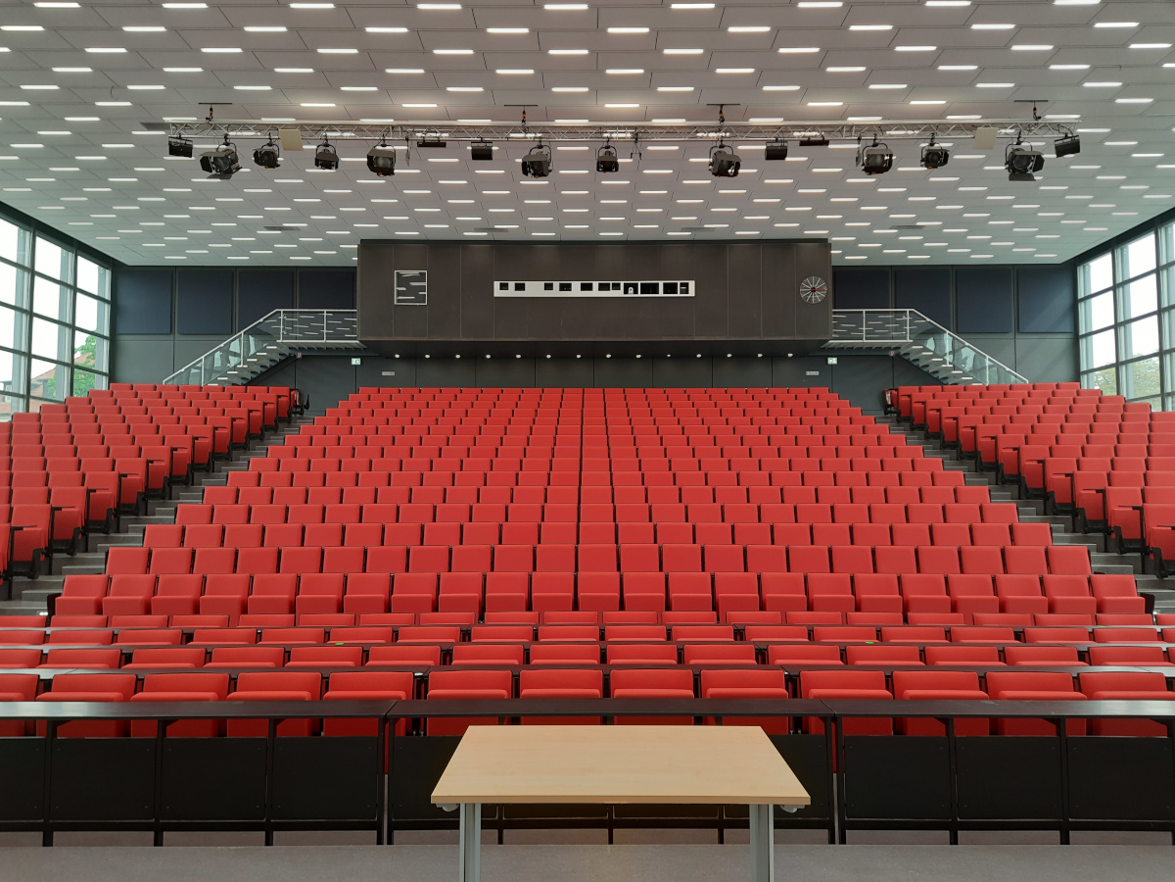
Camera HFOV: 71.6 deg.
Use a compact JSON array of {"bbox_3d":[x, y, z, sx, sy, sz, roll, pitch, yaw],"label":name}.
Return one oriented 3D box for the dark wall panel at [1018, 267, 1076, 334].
[{"bbox_3d":[13.838,-4.212,24.602,1.680,1.930,0.100,0,-4,0],"label":"dark wall panel"}]

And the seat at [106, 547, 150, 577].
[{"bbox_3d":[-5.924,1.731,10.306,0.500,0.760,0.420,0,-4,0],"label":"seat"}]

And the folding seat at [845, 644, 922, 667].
[{"bbox_3d":[2.204,1.875,5.971,0.525,0.700,0.330,0,-4,2],"label":"folding seat"}]

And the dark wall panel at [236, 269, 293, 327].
[{"bbox_3d":[-9.725,-4.179,24.693,1.680,1.930,0.100,0,-4,0],"label":"dark wall panel"}]

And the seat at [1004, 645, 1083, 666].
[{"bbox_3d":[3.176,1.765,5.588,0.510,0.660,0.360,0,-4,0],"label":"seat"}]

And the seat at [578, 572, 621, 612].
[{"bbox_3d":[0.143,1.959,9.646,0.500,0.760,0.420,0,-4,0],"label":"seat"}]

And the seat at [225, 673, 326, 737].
[{"bbox_3d":[-1.949,1.812,5.051,0.525,0.700,0.330,0,-4,-3],"label":"seat"}]

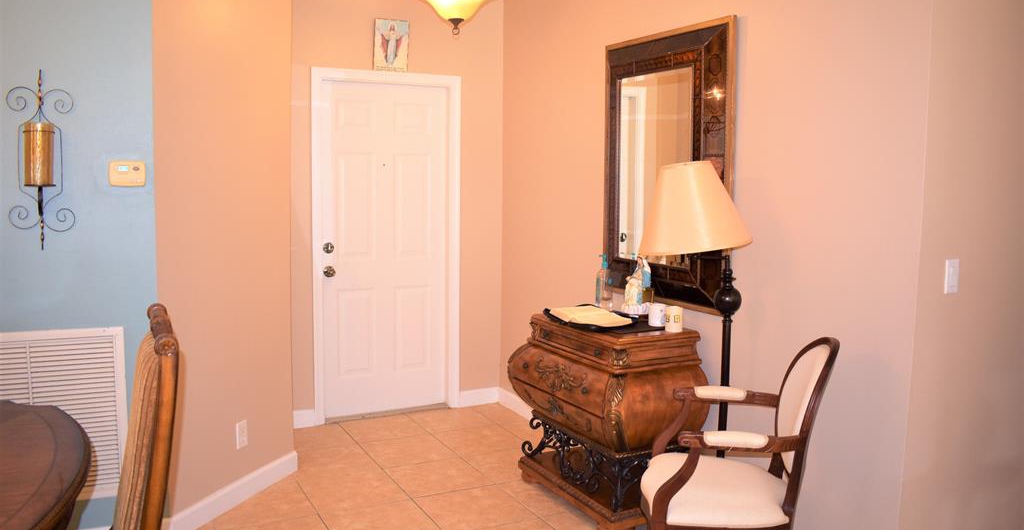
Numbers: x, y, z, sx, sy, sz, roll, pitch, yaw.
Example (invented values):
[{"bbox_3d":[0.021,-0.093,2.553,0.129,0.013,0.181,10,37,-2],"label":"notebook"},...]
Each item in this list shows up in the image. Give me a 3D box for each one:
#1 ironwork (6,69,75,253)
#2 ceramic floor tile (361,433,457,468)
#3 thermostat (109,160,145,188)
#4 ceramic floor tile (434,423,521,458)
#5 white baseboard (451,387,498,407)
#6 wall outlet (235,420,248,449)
[{"bbox_3d":[-1.665,-0.366,2.716,0.192,0.617,0.110,-1,6,-27],"label":"ironwork"},{"bbox_3d":[-0.573,1.037,4.269,0.427,0.010,0.427,-1,6,-27],"label":"ceramic floor tile"},{"bbox_3d":[-1.411,-0.334,2.818,0.127,0.094,0.030,-2,6,-28],"label":"thermostat"},{"bbox_3d":[-0.187,1.008,4.393,0.428,0.013,0.428,-2,6,-27],"label":"ceramic floor tile"},{"bbox_3d":[-0.218,0.882,5.117,0.288,0.112,0.015,-2,6,-28],"label":"white baseboard"},{"bbox_3d":[-1.214,0.768,3.469,0.010,0.115,0.071,3,5,18],"label":"wall outlet"}]

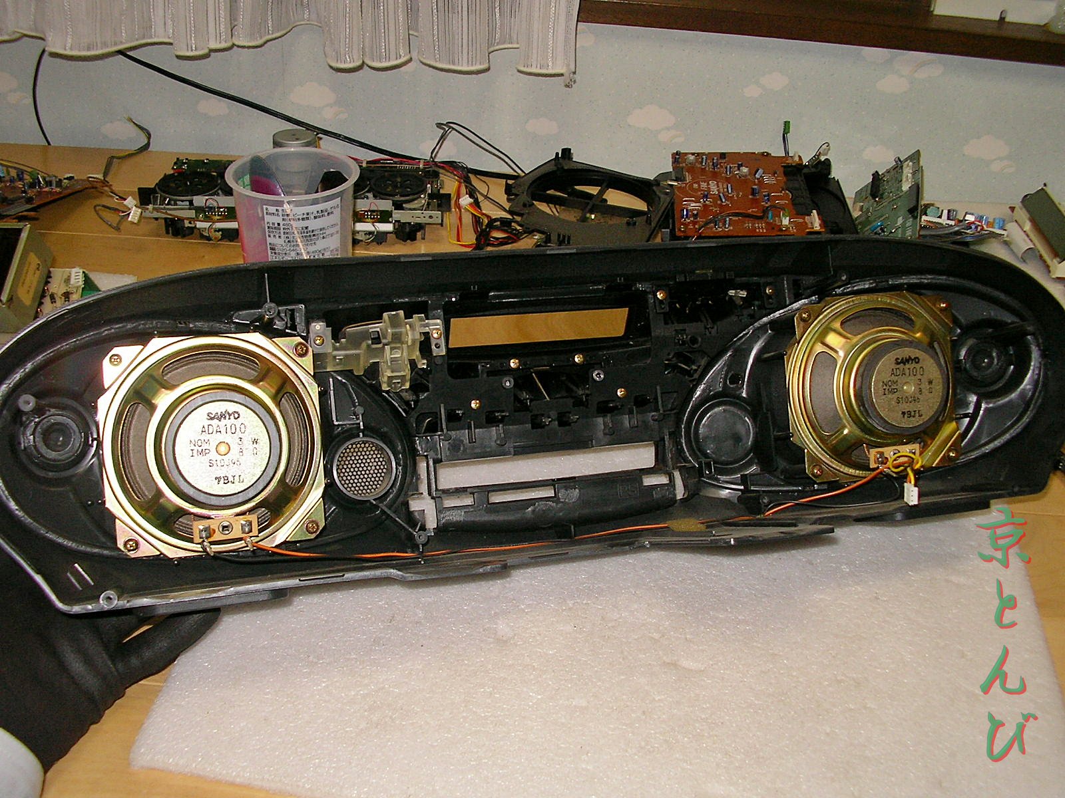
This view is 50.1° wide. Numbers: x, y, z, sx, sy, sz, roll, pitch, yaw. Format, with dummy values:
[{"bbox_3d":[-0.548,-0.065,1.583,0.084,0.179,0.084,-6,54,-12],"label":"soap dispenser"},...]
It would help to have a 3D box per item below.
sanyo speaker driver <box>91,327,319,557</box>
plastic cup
[{"bbox_3d":[-0.144,0.022,0.517,0.101,0.101,0.036,-4,1,-21],"label":"sanyo speaker driver"},{"bbox_3d":[-0.184,-0.132,0.887,0.100,0.095,0.100,-2,34,-11],"label":"plastic cup"}]

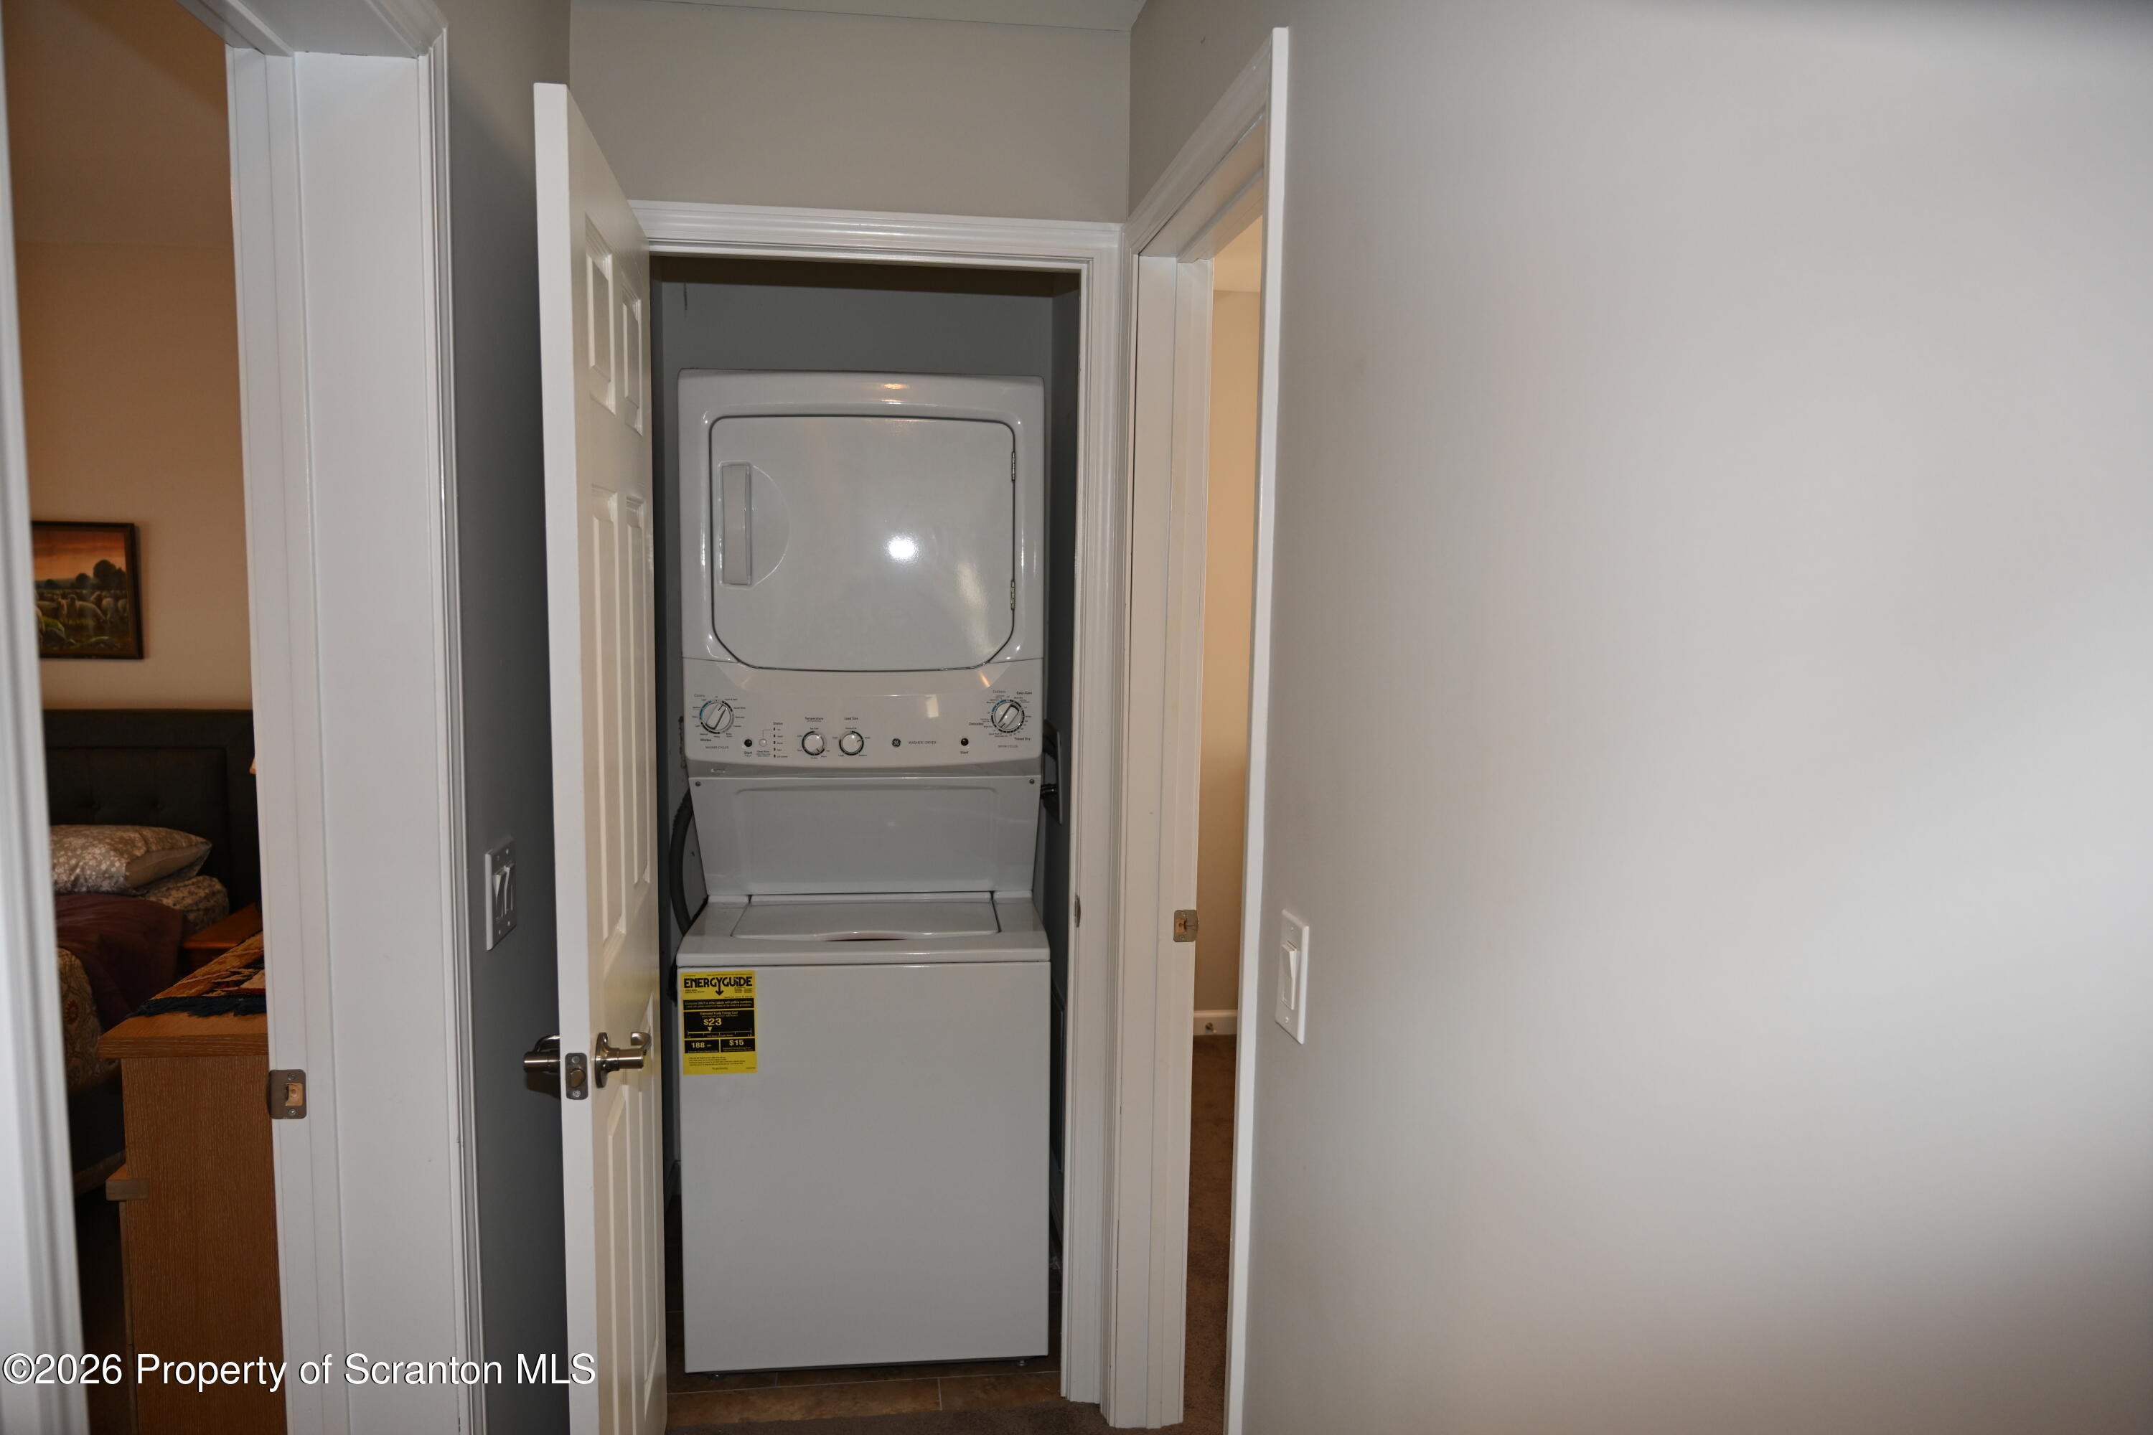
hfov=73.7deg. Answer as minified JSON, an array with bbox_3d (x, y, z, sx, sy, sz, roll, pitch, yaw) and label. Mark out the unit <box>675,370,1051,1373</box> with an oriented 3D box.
[{"bbox_3d":[-0.422,0.276,3.005,0.682,1.895,0.775,0,7,-6],"label":"unit"}]

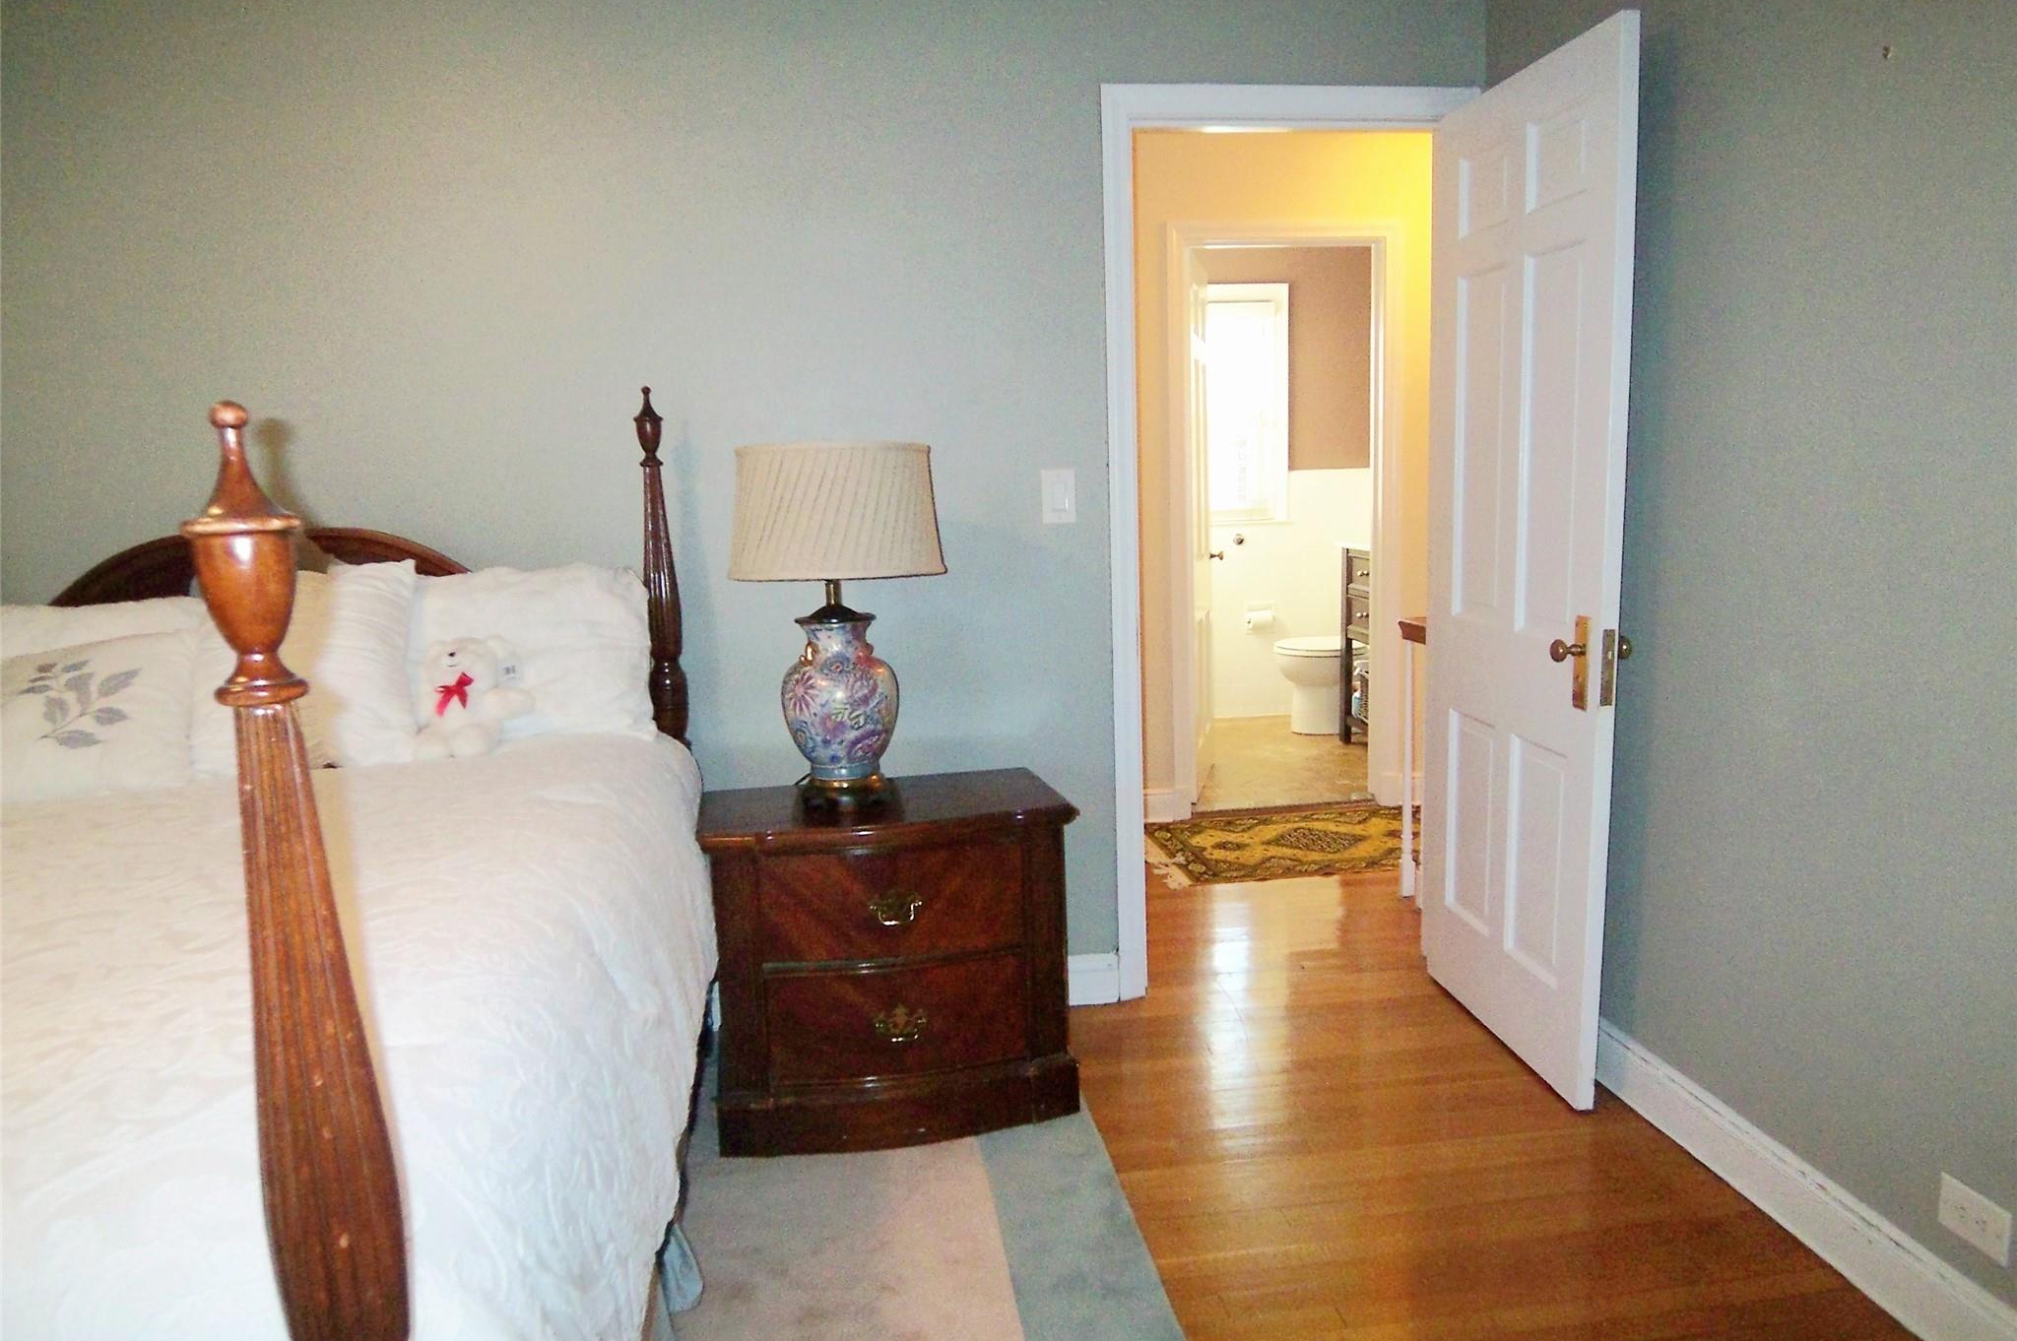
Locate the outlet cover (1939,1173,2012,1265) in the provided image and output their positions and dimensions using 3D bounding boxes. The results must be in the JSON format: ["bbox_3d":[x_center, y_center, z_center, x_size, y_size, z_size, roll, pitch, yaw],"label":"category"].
[{"bbox_3d":[1.298,0.738,1.804,0.010,0.074,0.114,-3,9,-8],"label":"outlet cover"}]

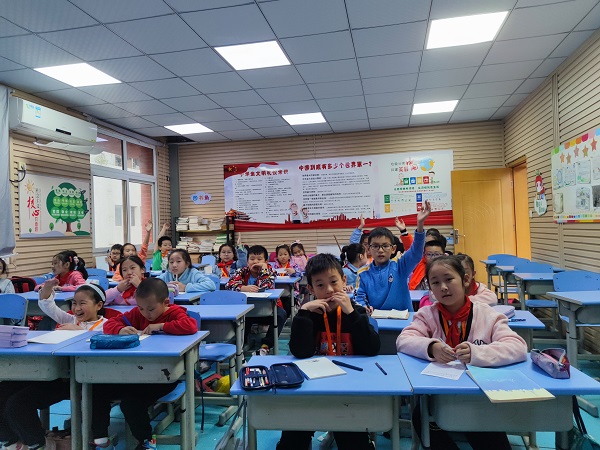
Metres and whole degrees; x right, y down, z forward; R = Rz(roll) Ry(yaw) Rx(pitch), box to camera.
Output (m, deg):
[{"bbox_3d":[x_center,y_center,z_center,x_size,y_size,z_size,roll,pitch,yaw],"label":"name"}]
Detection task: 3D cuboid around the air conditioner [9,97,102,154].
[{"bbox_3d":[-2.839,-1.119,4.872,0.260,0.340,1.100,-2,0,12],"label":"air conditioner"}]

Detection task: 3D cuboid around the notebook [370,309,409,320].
[{"bbox_3d":[0.535,0.528,2.444,0.215,0.025,0.190,-2,0,12],"label":"notebook"}]

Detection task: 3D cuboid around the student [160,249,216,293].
[{"bbox_3d":[-0.973,0.760,3.718,0.460,1.090,0.580,-2,0,12],"label":"student"}]

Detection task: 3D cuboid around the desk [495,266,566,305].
[{"bbox_3d":[2.510,0.828,4.528,0.600,0.715,0.420,-2,0,12],"label":"desk"}]

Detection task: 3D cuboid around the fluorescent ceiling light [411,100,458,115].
[{"bbox_3d":[1.841,-1.617,5.723,0.590,0.040,0.590,-2,0,12],"label":"fluorescent ceiling light"}]

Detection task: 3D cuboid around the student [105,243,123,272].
[{"bbox_3d":[-2.280,0.779,5.123,0.420,1.065,0.580,-2,0,-6],"label":"student"}]

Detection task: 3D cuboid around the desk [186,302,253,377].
[{"bbox_3d":[-0.652,0.936,2.801,0.600,0.715,0.400,-2,0,12],"label":"desk"}]

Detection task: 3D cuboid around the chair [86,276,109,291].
[{"bbox_3d":[-2.043,0.905,3.822,0.400,0.820,0.430,-2,0,9],"label":"chair"}]

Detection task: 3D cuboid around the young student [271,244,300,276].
[{"bbox_3d":[-0.142,0.726,4.173,0.440,1.050,0.580,-2,0,5],"label":"young student"}]

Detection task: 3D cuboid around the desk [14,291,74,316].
[{"bbox_3d":[-2.183,0.984,3.721,0.600,0.715,0.400,-2,0,12],"label":"desk"}]

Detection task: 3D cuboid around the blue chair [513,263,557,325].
[{"bbox_3d":[2.406,0.805,4.131,0.380,0.800,0.460,-2,0,12],"label":"blue chair"}]

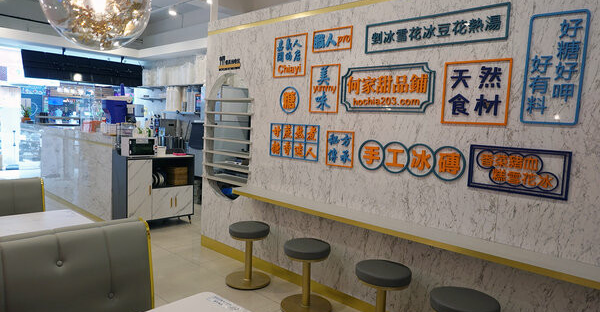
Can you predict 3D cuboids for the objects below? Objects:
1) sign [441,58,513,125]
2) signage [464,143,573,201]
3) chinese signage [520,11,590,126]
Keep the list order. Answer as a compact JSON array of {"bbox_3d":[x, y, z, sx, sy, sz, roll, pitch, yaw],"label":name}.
[{"bbox_3d":[1.022,-0.373,2.344,0.377,0.370,0.030,7,6,42],"label":"sign"},{"bbox_3d":[1.187,0.081,2.206,0.503,0.250,0.030,7,6,42],"label":"signage"},{"bbox_3d":[1.314,-0.454,2.073,0.259,0.571,0.030,7,6,42],"label":"chinese signage"}]

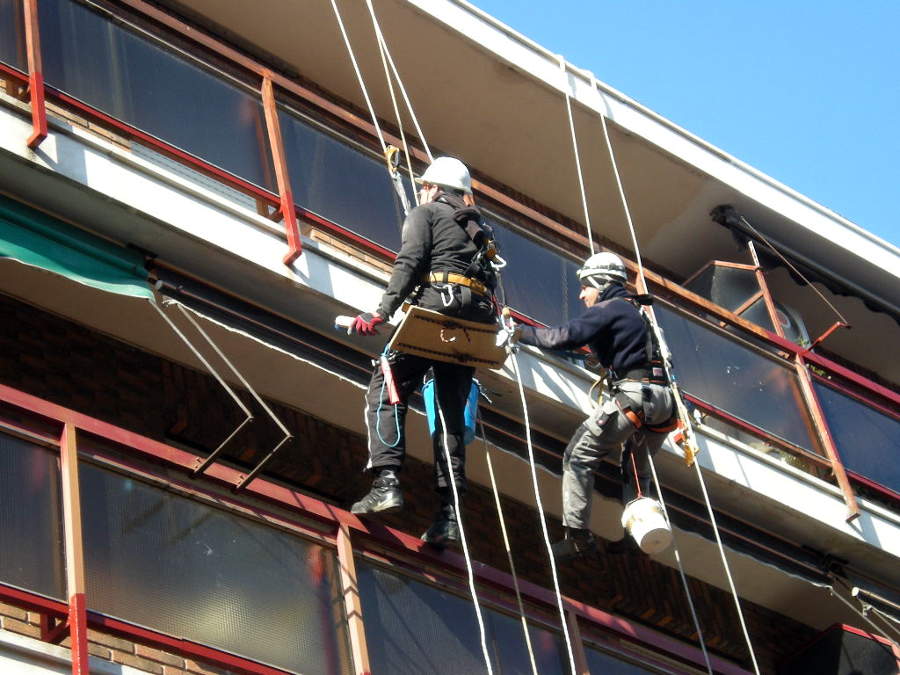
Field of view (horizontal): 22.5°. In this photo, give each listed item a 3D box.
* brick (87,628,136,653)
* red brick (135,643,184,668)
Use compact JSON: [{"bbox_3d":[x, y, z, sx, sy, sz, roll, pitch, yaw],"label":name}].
[{"bbox_3d":[-1.397,1.243,9.059,0.242,0.052,0.115,25,-53,-35],"label":"brick"},{"bbox_3d":[-1.208,1.321,9.179,0.242,0.052,0.115,25,-53,-35],"label":"red brick"}]

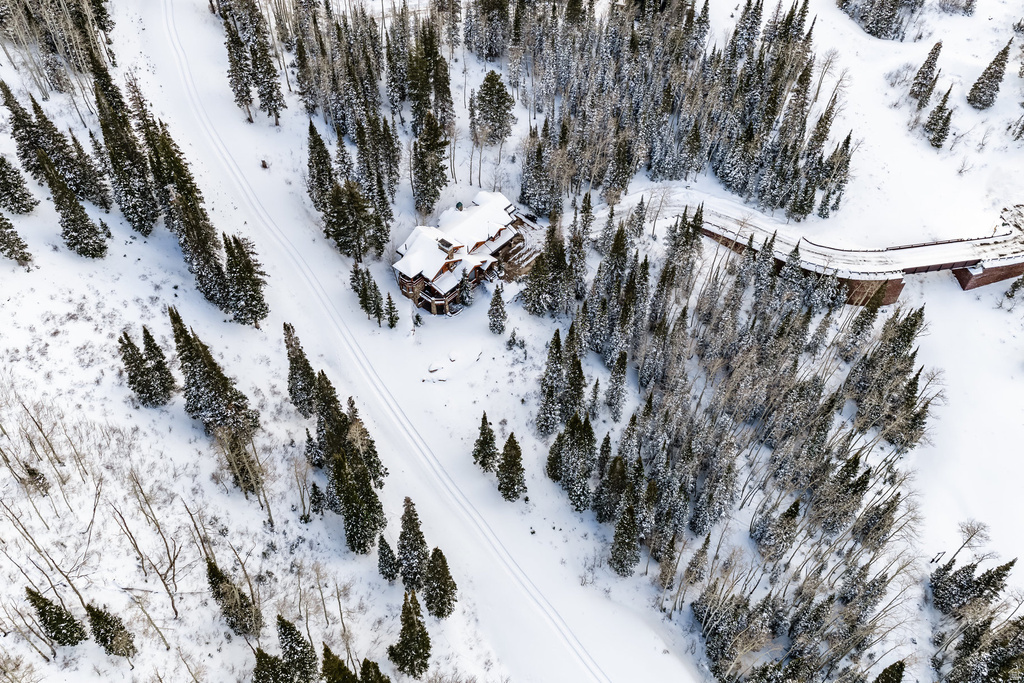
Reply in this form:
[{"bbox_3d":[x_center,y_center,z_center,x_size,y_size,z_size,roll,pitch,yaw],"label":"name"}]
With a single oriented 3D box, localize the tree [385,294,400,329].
[{"bbox_3d":[-20.780,-5.320,136.830,3.000,7.260,3.000,1,44,0],"label":"tree"}]

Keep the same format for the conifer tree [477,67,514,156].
[{"bbox_3d":[-4.040,-49.990,176.880,8.200,21.280,8.200,1,44,0],"label":"conifer tree"}]

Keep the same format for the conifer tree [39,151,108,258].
[{"bbox_3d":[-84.950,-25.980,152.030,7.600,23.000,7.600,1,44,0],"label":"conifer tree"}]

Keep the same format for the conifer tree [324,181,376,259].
[{"bbox_3d":[-30.380,-22.560,145.180,8.800,15.820,8.800,1,44,0],"label":"conifer tree"}]

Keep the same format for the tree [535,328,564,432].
[{"bbox_3d":[5.950,6.150,118.370,5.000,22.200,5.000,1,44,0],"label":"tree"}]

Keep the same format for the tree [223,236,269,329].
[{"bbox_3d":[-51.080,-11.230,150.080,7.400,22.810,7.400,1,44,0],"label":"tree"}]

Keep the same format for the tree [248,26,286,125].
[{"bbox_3d":[-52.920,-57.010,172.510,6.600,22.000,6.600,1,44,0],"label":"tree"}]

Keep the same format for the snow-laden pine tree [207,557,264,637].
[{"bbox_3d":[-36.490,31.510,101.670,6.200,15.800,6.200,1,44,0],"label":"snow-laden pine tree"}]

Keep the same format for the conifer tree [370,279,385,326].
[{"bbox_3d":[-23.320,-6.480,135.860,3.000,10.200,3.000,1,44,0],"label":"conifer tree"}]

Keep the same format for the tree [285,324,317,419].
[{"bbox_3d":[-30.970,4.000,113.210,4.500,18.500,4.500,2,45,0],"label":"tree"}]

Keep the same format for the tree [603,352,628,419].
[{"bbox_3d":[20.750,8.260,153.840,4.800,18.280,4.800,1,44,0],"label":"tree"}]

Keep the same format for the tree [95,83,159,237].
[{"bbox_3d":[-64.230,-29.210,131.000,6.000,28.470,6.000,2,45,0],"label":"tree"}]

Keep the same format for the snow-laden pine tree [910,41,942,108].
[{"bbox_3d":[108.560,-69.440,207.030,5.400,17.300,5.400,1,44,0],"label":"snow-laden pine tree"}]

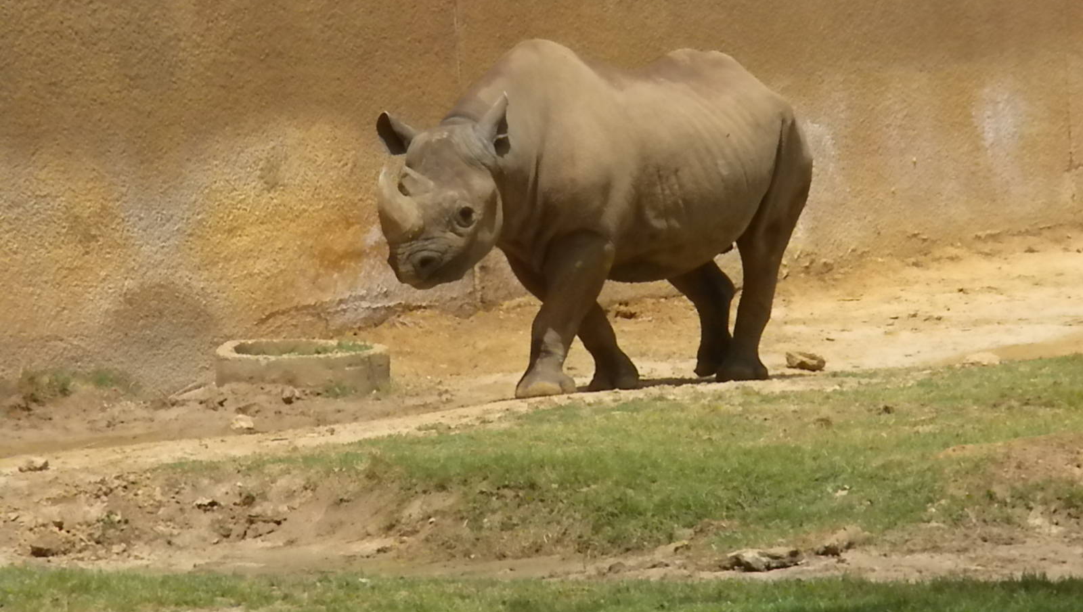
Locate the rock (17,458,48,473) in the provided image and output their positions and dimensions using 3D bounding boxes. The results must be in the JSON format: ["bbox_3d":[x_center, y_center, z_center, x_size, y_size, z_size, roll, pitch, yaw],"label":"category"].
[{"bbox_3d":[-1.957,0.612,31.300,0.120,0.050,0.090,-2,6,0],"label":"rock"}]

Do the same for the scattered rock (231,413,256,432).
[{"bbox_3d":[-1.184,0.462,32.300,0.101,0.069,0.076,-2,6,0],"label":"scattered rock"}]

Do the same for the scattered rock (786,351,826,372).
[{"bbox_3d":[1.082,0.227,33.300,0.166,0.076,0.125,-2,6,0],"label":"scattered rock"}]

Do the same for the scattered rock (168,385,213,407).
[{"bbox_3d":[-1.444,0.369,33.500,0.188,0.086,0.141,-2,6,0],"label":"scattered rock"}]

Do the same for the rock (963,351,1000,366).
[{"bbox_3d":[1.803,0.216,33.300,0.152,0.055,0.114,-2,6,0],"label":"rock"}]

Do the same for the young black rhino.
[{"bbox_3d":[0.210,-0.350,32.750,0.740,1.440,2.500,3,8,41],"label":"young black rhino"}]

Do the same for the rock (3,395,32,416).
[{"bbox_3d":[-2.146,0.405,33.300,0.118,0.081,0.088,-2,6,0],"label":"rock"}]

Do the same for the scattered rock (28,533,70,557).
[{"bbox_3d":[-1.795,0.871,29.600,0.151,0.082,0.113,-2,6,0],"label":"scattered rock"}]

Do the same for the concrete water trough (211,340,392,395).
[{"bbox_3d":[-0.989,0.252,33.600,0.720,0.160,0.720,-2,6,0],"label":"concrete water trough"}]

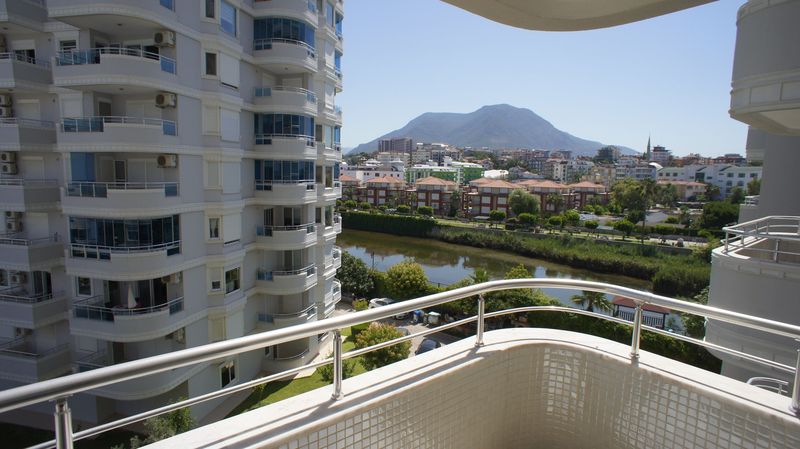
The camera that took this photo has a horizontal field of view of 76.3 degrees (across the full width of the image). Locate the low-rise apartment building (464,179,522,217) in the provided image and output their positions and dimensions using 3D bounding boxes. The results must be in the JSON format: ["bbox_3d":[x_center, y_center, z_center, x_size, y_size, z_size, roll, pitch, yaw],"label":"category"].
[{"bbox_3d":[25.635,-7.053,138.024,13.000,10.000,12.000,3,7,20],"label":"low-rise apartment building"}]

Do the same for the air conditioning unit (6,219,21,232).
[{"bbox_3d":[-21.123,0.109,27.828,0.800,0.560,0.320,3,7,13],"label":"air conditioning unit"}]

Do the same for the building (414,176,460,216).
[{"bbox_3d":[11.969,-9.163,168.000,14.300,12.800,12.500,4,7,16],"label":"building"}]

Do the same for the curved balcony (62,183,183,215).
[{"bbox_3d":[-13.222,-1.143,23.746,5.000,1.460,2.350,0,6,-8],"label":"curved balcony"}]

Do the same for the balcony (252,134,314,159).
[{"bbox_3d":[-7.580,-5.097,33.781,3.050,1.500,3.050,2,6,8],"label":"balcony"}]

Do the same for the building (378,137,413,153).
[{"bbox_3d":[-5.950,-103.128,672.711,43.000,24.000,18.000,0,6,-5],"label":"building"}]

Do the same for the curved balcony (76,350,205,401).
[{"bbox_3d":[-13.563,7.516,25.645,4.520,1.520,2.950,2,6,12],"label":"curved balcony"}]

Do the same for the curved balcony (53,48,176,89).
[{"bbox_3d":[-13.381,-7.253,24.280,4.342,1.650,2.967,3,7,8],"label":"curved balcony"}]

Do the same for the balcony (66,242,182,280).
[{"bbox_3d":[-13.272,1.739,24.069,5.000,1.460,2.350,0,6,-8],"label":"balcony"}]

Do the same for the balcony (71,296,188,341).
[{"bbox_3d":[-13.526,4.583,25.343,4.520,1.520,2.850,2,6,12],"label":"balcony"}]

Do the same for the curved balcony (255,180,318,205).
[{"bbox_3d":[-7.617,-2.173,34.082,3.050,1.500,3.050,2,6,8],"label":"curved balcony"}]

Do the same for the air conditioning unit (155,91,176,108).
[{"bbox_3d":[-11.728,-6.231,25.446,0.820,0.600,0.320,3,7,13],"label":"air conditioning unit"}]

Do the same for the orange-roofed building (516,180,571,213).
[{"bbox_3d":[47.523,-8.855,167.915,14.500,11.400,12.000,4,7,30],"label":"orange-roofed building"}]

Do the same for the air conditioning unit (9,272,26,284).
[{"bbox_3d":[-21.186,3.045,28.167,0.800,0.560,0.320,3,7,13],"label":"air conditioning unit"}]

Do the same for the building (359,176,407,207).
[{"bbox_3d":[-7.007,-13.328,203.716,13.500,11.600,12.500,5,7,35],"label":"building"}]

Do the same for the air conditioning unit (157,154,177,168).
[{"bbox_3d":[-11.608,-3.141,25.326,0.860,0.600,0.340,2,6,12],"label":"air conditioning unit"}]

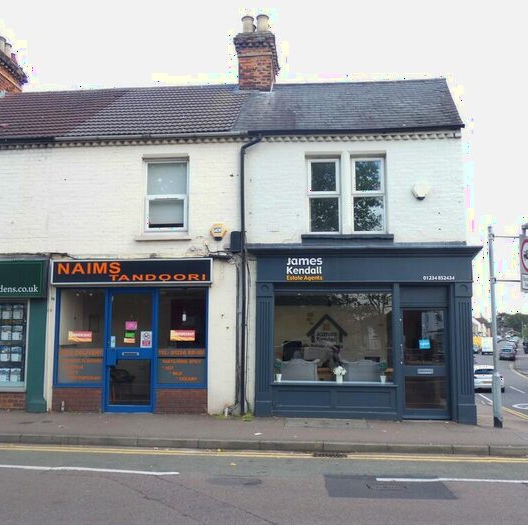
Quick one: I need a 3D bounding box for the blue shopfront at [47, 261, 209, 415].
[{"bbox_3d":[-2.440,1.346,10.436,3.064,2.821,0.300,0,-6,6],"label":"blue shopfront"}]

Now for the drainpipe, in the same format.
[{"bbox_3d":[-0.244,0.170,10.303,0.421,5.088,0.180,0,-6,6],"label":"drainpipe"}]

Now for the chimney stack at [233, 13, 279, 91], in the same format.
[{"bbox_3d":[-0.142,-5.076,14.458,1.001,2.010,1.650,0,-6,6],"label":"chimney stack"}]

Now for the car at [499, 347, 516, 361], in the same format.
[{"bbox_3d":[28.501,10.643,66.000,1.780,1.500,4.200,-3,-6,27],"label":"car"}]

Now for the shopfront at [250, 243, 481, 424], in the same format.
[{"bbox_3d":[1.738,1.232,9.926,4.011,3.052,0.400,0,-6,6],"label":"shopfront"}]

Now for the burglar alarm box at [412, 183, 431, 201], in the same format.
[{"bbox_3d":[2.744,-1.235,9.898,0.318,0.322,0.100,0,-5,5],"label":"burglar alarm box"}]

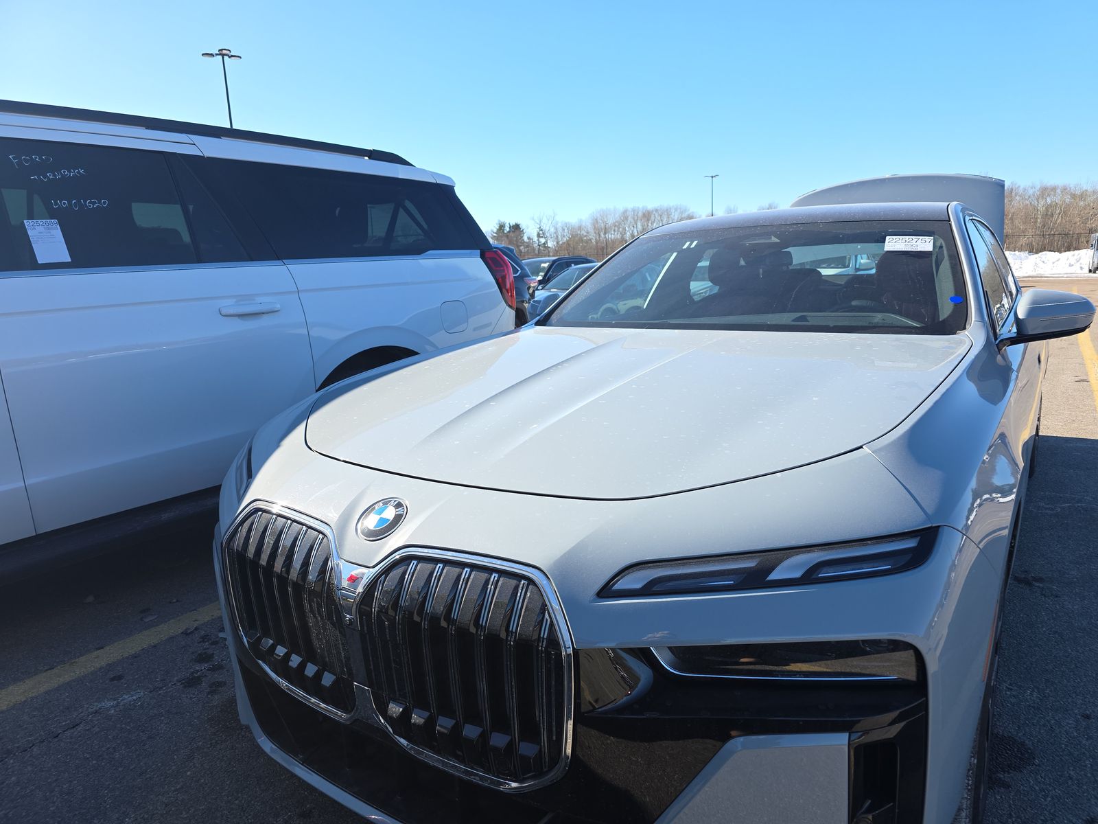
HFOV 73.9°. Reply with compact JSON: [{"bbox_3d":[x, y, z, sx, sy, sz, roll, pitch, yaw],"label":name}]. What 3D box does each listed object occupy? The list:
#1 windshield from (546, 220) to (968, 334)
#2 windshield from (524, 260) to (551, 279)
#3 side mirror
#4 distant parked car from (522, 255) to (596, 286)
[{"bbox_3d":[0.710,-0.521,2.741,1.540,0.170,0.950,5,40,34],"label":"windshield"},{"bbox_3d":[-0.609,-3.643,18.701,1.420,0.170,0.840,4,48,31],"label":"windshield"},{"bbox_3d":[1.545,-0.285,2.261,0.240,0.180,0.170,5,14,34],"label":"side mirror"},{"bbox_3d":[-0.095,-3.373,19.675,1.870,1.640,4.650,4,13,31],"label":"distant parked car"}]

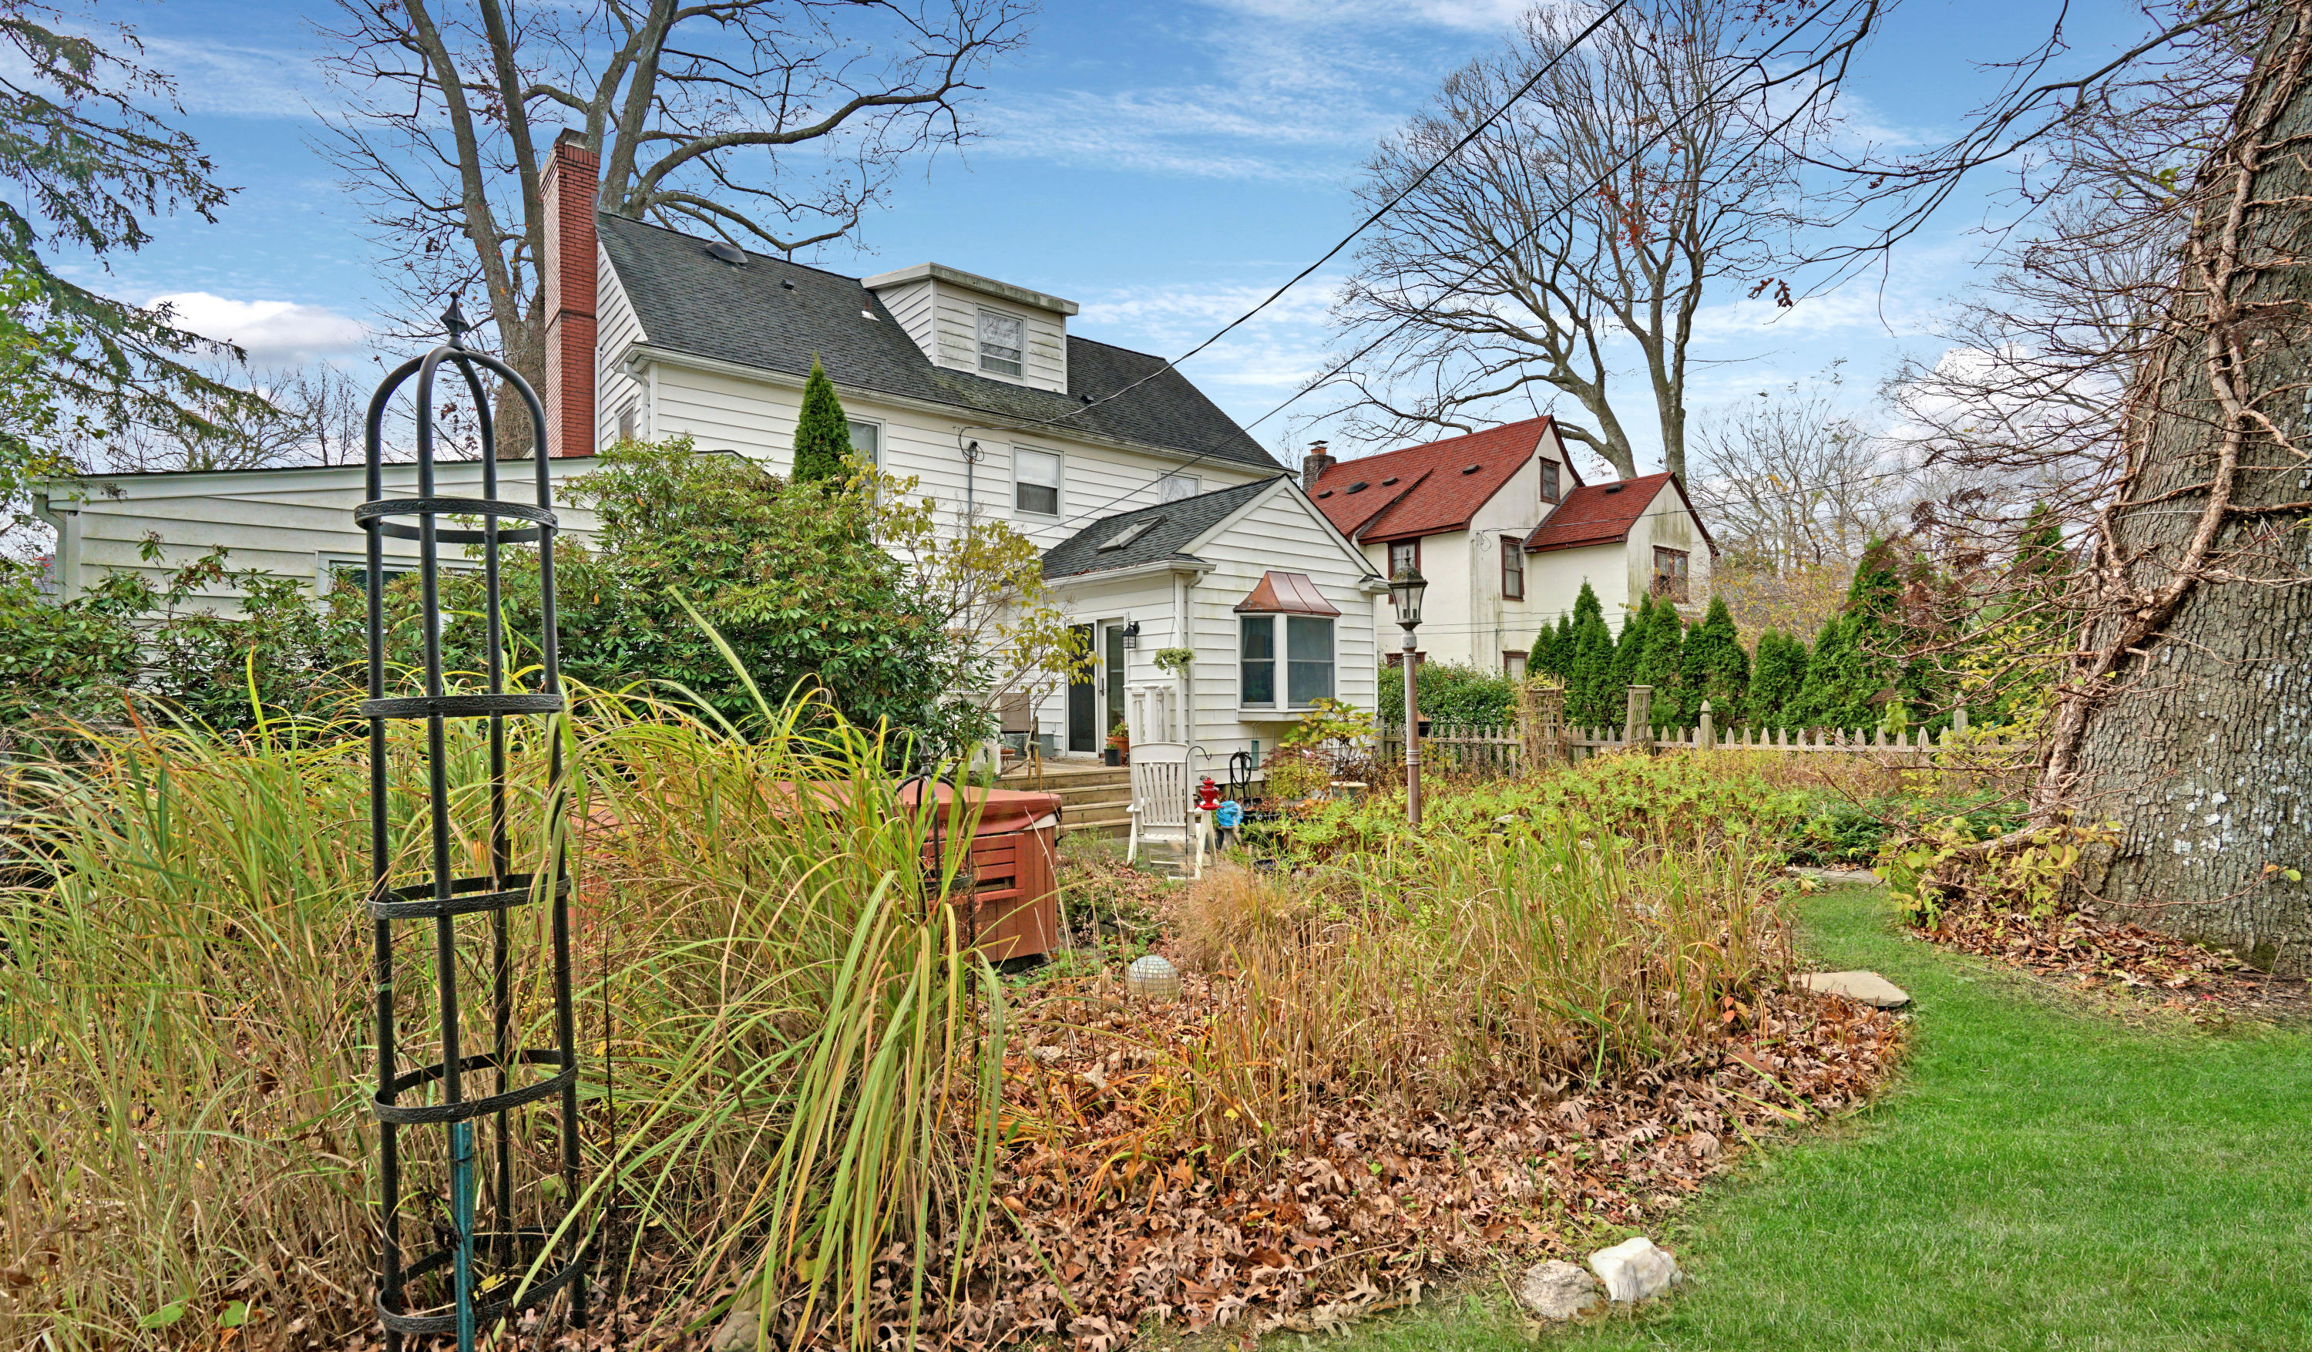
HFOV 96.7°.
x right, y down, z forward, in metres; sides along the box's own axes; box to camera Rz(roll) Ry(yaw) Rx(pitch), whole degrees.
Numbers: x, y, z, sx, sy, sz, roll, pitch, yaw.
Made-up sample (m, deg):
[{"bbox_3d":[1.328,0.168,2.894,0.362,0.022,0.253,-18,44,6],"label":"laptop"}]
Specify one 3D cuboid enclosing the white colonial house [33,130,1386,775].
[{"bbox_3d":[-4.947,-2.945,16.284,16.600,9.850,10.800,0,-2,-40],"label":"white colonial house"}]

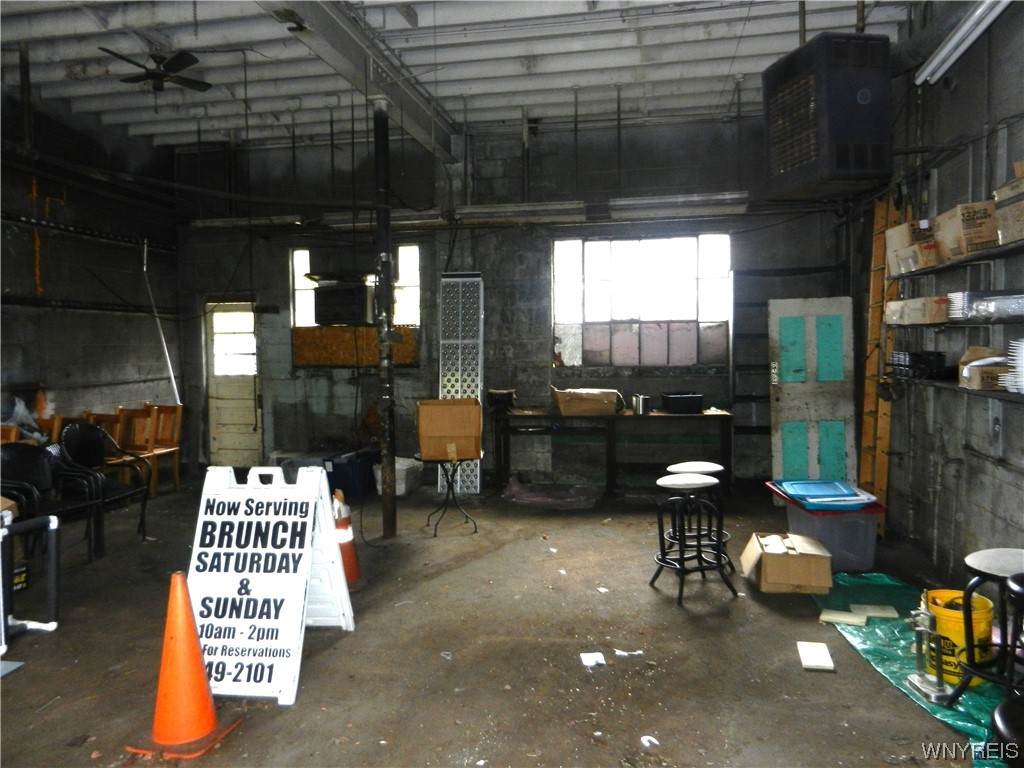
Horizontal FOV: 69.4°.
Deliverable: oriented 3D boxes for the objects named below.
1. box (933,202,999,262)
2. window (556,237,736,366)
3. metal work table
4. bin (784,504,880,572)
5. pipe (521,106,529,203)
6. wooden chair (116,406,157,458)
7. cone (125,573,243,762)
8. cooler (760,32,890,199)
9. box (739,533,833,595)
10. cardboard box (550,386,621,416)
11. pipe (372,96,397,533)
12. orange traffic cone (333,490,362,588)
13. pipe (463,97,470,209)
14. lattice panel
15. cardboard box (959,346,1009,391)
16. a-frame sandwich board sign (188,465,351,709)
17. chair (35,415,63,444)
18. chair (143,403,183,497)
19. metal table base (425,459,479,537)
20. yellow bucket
[{"bbox_3d":[2.745,-0.899,4.435,0.220,0.280,0.360,-4,3,11],"label":"box"},{"bbox_3d":[1.369,-0.891,7.864,1.879,1.418,0.100,0,3,11],"label":"window"},{"bbox_3d":[1.126,0.773,8.417,2.620,0.900,0.600,0,3,11],"label":"metal work table"},{"bbox_3d":[2.432,1.129,5.682,0.490,0.460,0.600,-1,3,-1],"label":"bin"},{"bbox_3d":[0.150,-2.487,8.092,0.065,1.077,0.065,0,3,11],"label":"pipe"},{"bbox_3d":[-4.042,0.762,7.820,0.420,0.970,0.460,0,3,11],"label":"wooden chair"},{"bbox_3d":[-1.383,1.144,3.116,0.335,0.700,0.335,1,4,21],"label":"cone"},{"bbox_3d":[2.091,-1.746,4.963,0.457,0.877,0.707,-1,3,-11],"label":"cooler"},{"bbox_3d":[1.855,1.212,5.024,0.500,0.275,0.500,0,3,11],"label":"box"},{"bbox_3d":[0.852,0.186,8.344,0.680,0.298,0.430,0,3,11],"label":"cardboard box"},{"bbox_3d":[-1.089,-0.545,6.434,0.125,3.803,0.125,0,3,11],"label":"pipe"},{"bbox_3d":[-1.208,1.090,5.266,0.350,0.669,0.350,0,3,11],"label":"orange traffic cone"},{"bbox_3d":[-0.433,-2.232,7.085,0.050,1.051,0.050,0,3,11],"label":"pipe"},{"bbox_3d":[-0.564,-0.018,8.132,0.450,2.420,0.090,0,-1,11],"label":"lattice panel"},{"bbox_3d":[2.704,-0.077,4.131,0.280,0.200,0.280,0,3,11],"label":"cardboard box"},{"bbox_3d":[-1.307,0.969,3.969,0.637,1.056,0.900,0,3,6],"label":"a-frame sandwich board sign"},{"bbox_3d":[-4.350,0.823,6.842,0.420,0.970,0.460,0,3,11],"label":"chair"},{"bbox_3d":[-4.190,0.783,8.633,0.450,0.980,0.480,0,3,11],"label":"chair"},{"bbox_3d":[-0.537,0.974,6.582,0.400,0.650,0.400,-2,4,-17],"label":"metal table base"},{"bbox_3d":[2.177,1.237,3.598,0.295,0.380,0.295,0,3,11],"label":"yellow bucket"}]

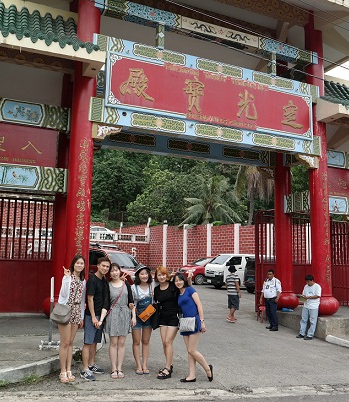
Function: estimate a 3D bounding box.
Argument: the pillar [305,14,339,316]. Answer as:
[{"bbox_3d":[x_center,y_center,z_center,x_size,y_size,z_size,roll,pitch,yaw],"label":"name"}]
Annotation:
[{"bbox_3d":[4.151,-1.340,11.681,0.860,9.000,0.860,4,-9,-22],"label":"pillar"}]

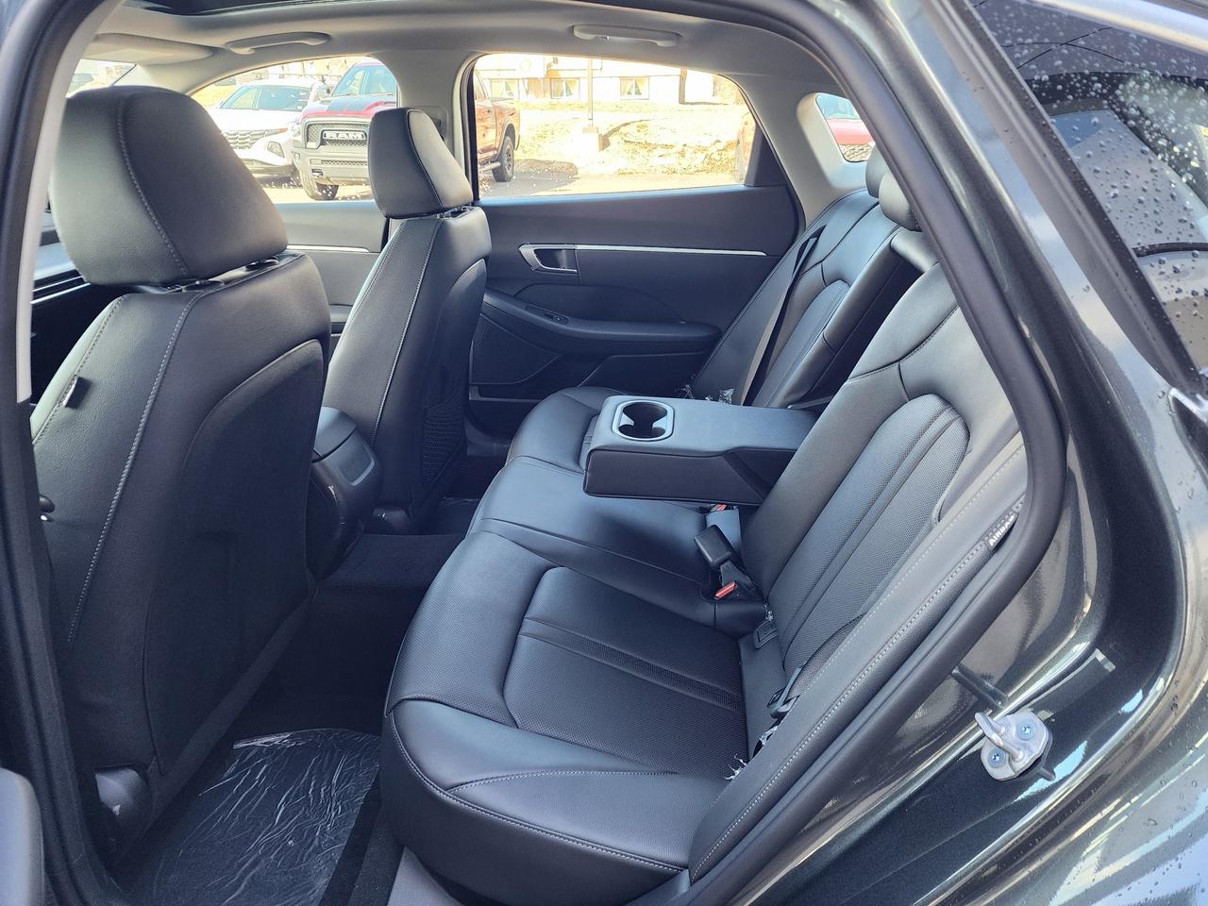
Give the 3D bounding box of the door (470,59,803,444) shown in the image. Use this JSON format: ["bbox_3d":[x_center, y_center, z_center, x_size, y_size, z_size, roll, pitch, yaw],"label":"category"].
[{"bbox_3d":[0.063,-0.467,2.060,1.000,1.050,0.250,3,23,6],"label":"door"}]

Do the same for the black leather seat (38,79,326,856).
[{"bbox_3d":[-0.811,-0.013,1.110,0.790,0.915,0.540,3,23,6],"label":"black leather seat"}]

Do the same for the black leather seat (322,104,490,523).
[{"bbox_3d":[-0.676,-0.293,1.789,0.790,0.915,0.540,3,23,6],"label":"black leather seat"}]

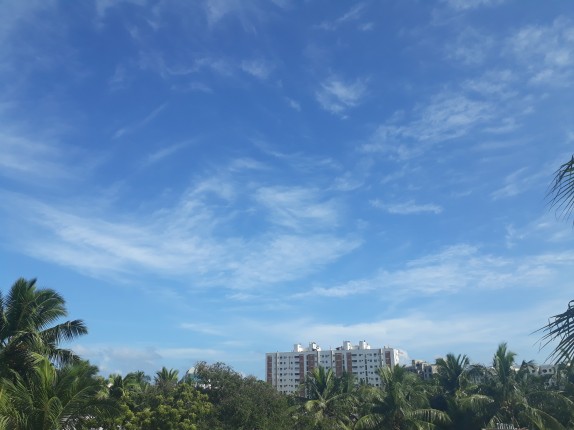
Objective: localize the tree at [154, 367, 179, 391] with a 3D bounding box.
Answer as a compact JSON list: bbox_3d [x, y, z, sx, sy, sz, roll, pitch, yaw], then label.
[{"bbox_3d":[-22.790,34.420,82.220,6.500,12.500,6.500,0,-23,0],"label":"tree"}]

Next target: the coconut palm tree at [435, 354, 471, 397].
[{"bbox_3d":[21.420,23.620,55.490,6.500,12.500,6.500,0,-23,0],"label":"coconut palm tree"}]

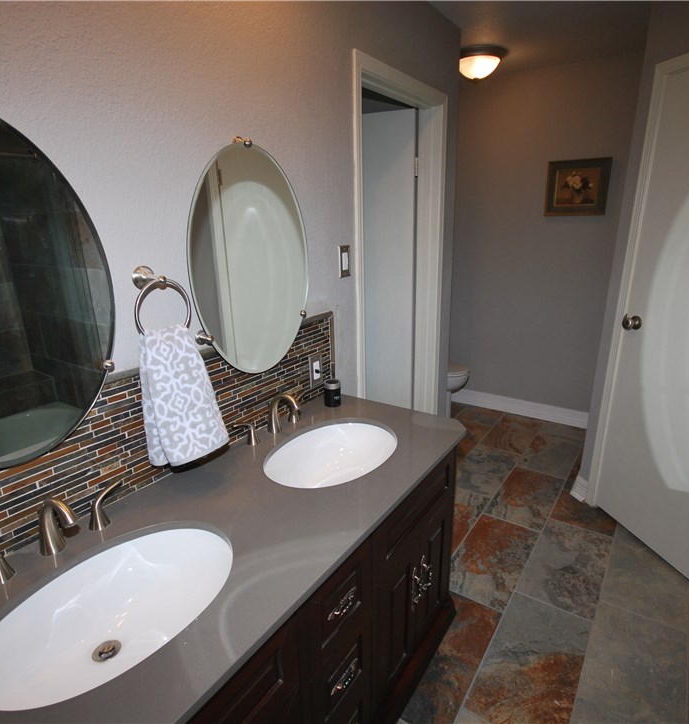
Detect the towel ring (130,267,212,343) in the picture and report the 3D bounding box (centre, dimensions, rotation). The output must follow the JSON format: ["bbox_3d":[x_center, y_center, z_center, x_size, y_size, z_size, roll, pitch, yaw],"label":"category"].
[{"bbox_3d":[-0.453,-0.137,1.085,0.090,0.180,0.153,10,20,34],"label":"towel ring"}]

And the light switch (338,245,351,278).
[{"bbox_3d":[0.005,-0.389,1.750,0.012,0.118,0.074,10,20,34],"label":"light switch"}]

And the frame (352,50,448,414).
[{"bbox_3d":[0.256,-0.214,2.254,0.140,2.103,0.825,10,20,34],"label":"frame"}]

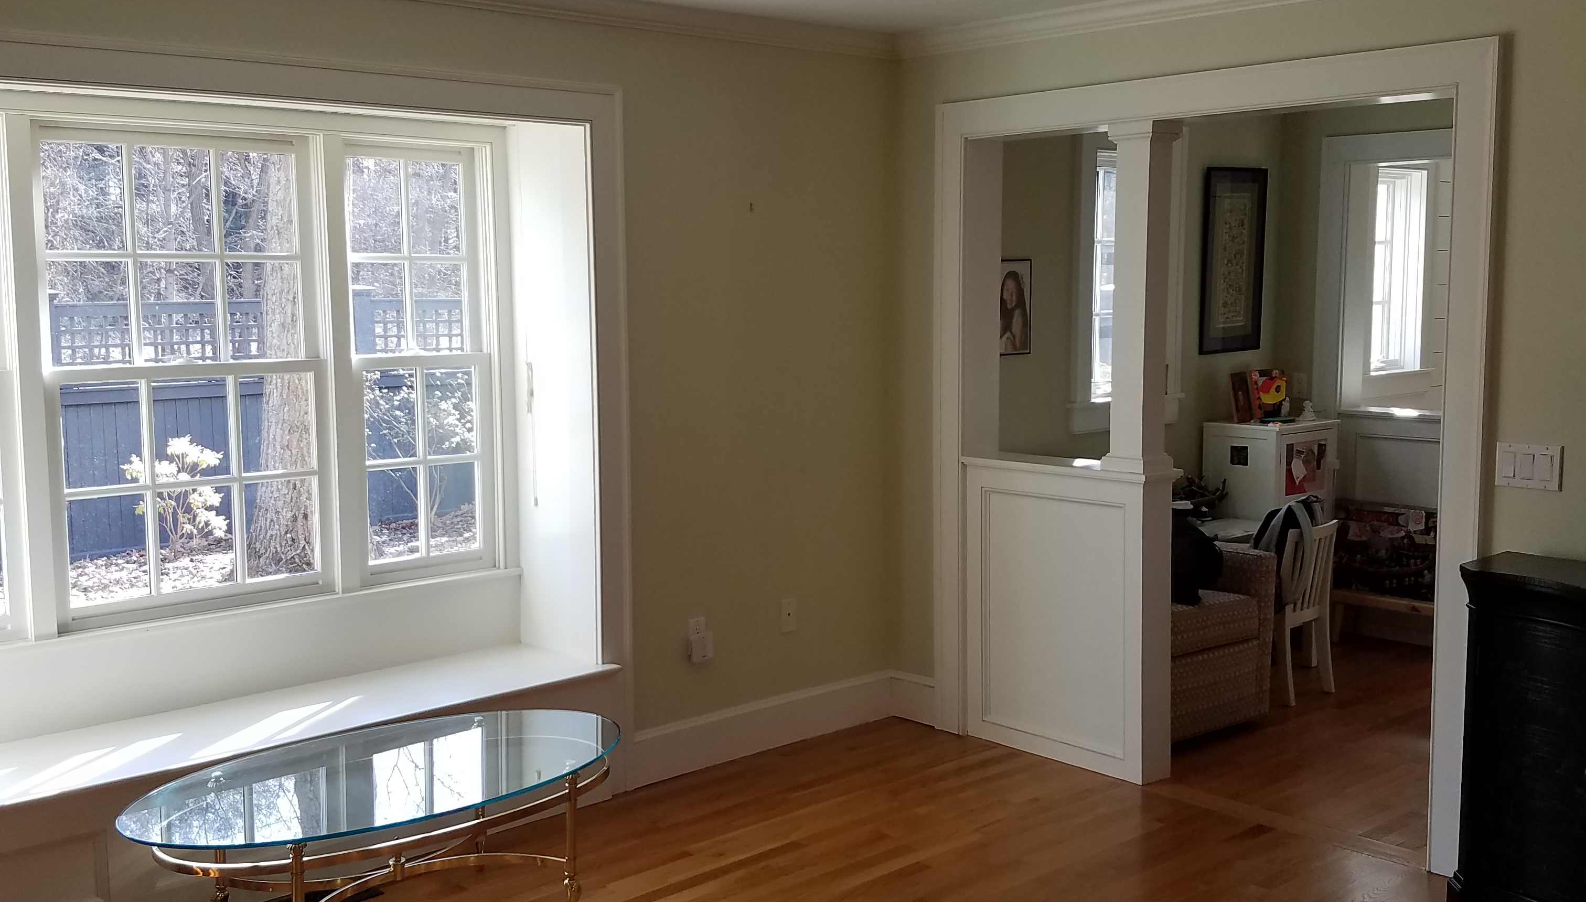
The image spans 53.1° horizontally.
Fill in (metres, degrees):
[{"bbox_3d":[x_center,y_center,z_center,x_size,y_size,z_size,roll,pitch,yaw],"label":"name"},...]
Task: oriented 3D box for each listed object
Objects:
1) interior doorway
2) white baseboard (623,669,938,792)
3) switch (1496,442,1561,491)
[{"bbox_3d":[1.213,-0.030,4.919,0.180,2.214,1.902,-7,9,-43],"label":"interior doorway"},{"bbox_3d":[0.004,0.959,5.360,1.210,0.165,0.235,-7,9,-43],"label":"white baseboard"},{"bbox_3d":[1.893,0.042,4.089,0.012,0.115,0.161,-7,9,-43],"label":"switch"}]

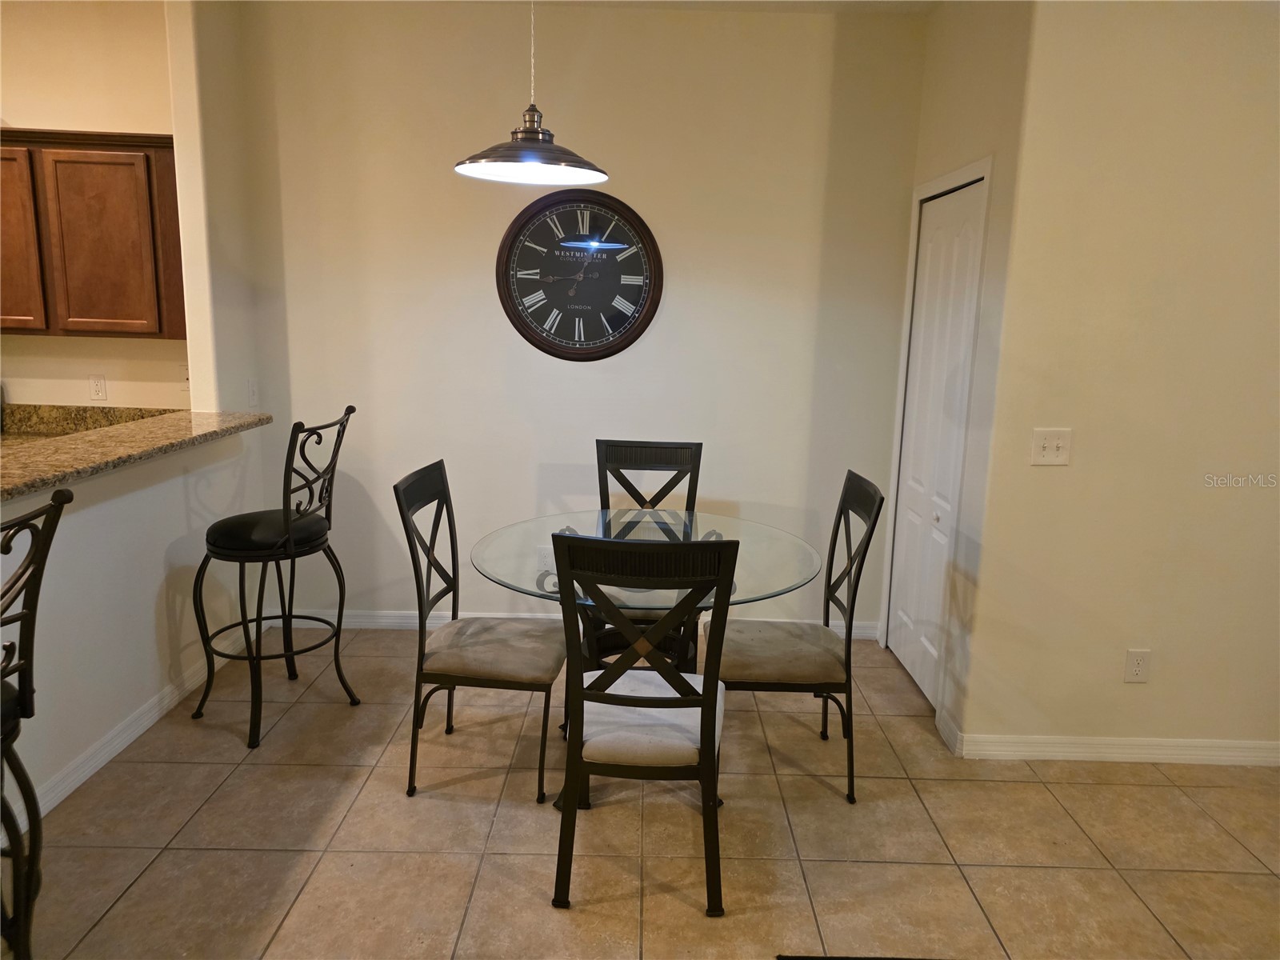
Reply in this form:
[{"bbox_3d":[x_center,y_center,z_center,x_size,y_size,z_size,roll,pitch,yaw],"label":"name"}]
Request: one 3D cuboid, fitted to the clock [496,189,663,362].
[{"bbox_3d":[-0.258,-0.893,3.751,0.735,0.735,0.060,1,12,0],"label":"clock"}]

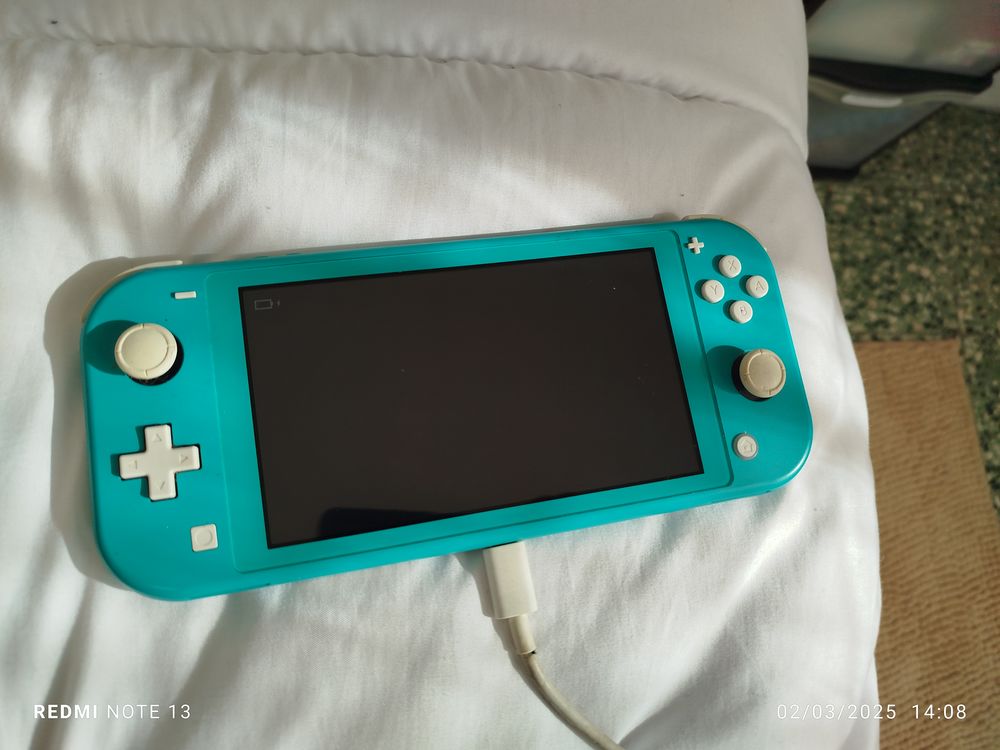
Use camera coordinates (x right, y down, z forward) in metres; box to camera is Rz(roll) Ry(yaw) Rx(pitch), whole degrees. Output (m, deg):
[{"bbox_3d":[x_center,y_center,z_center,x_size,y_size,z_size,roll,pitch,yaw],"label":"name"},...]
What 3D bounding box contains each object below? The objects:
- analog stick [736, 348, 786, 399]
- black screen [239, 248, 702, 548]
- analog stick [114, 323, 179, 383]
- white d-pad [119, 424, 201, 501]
[{"bbox_3d":[0.079,0.000,0.213,0.015,0.007,0.015,2,78,-11],"label":"analog stick"},{"bbox_3d":[-0.006,0.003,0.200,0.125,0.002,0.071,-8,80,-13],"label":"black screen"},{"bbox_3d":[-0.091,-0.006,0.180,0.015,0.007,0.015,-8,80,-13],"label":"analog stick"},{"bbox_3d":[-0.087,0.022,0.178,0.019,0.003,0.019,-8,80,-13],"label":"white d-pad"}]

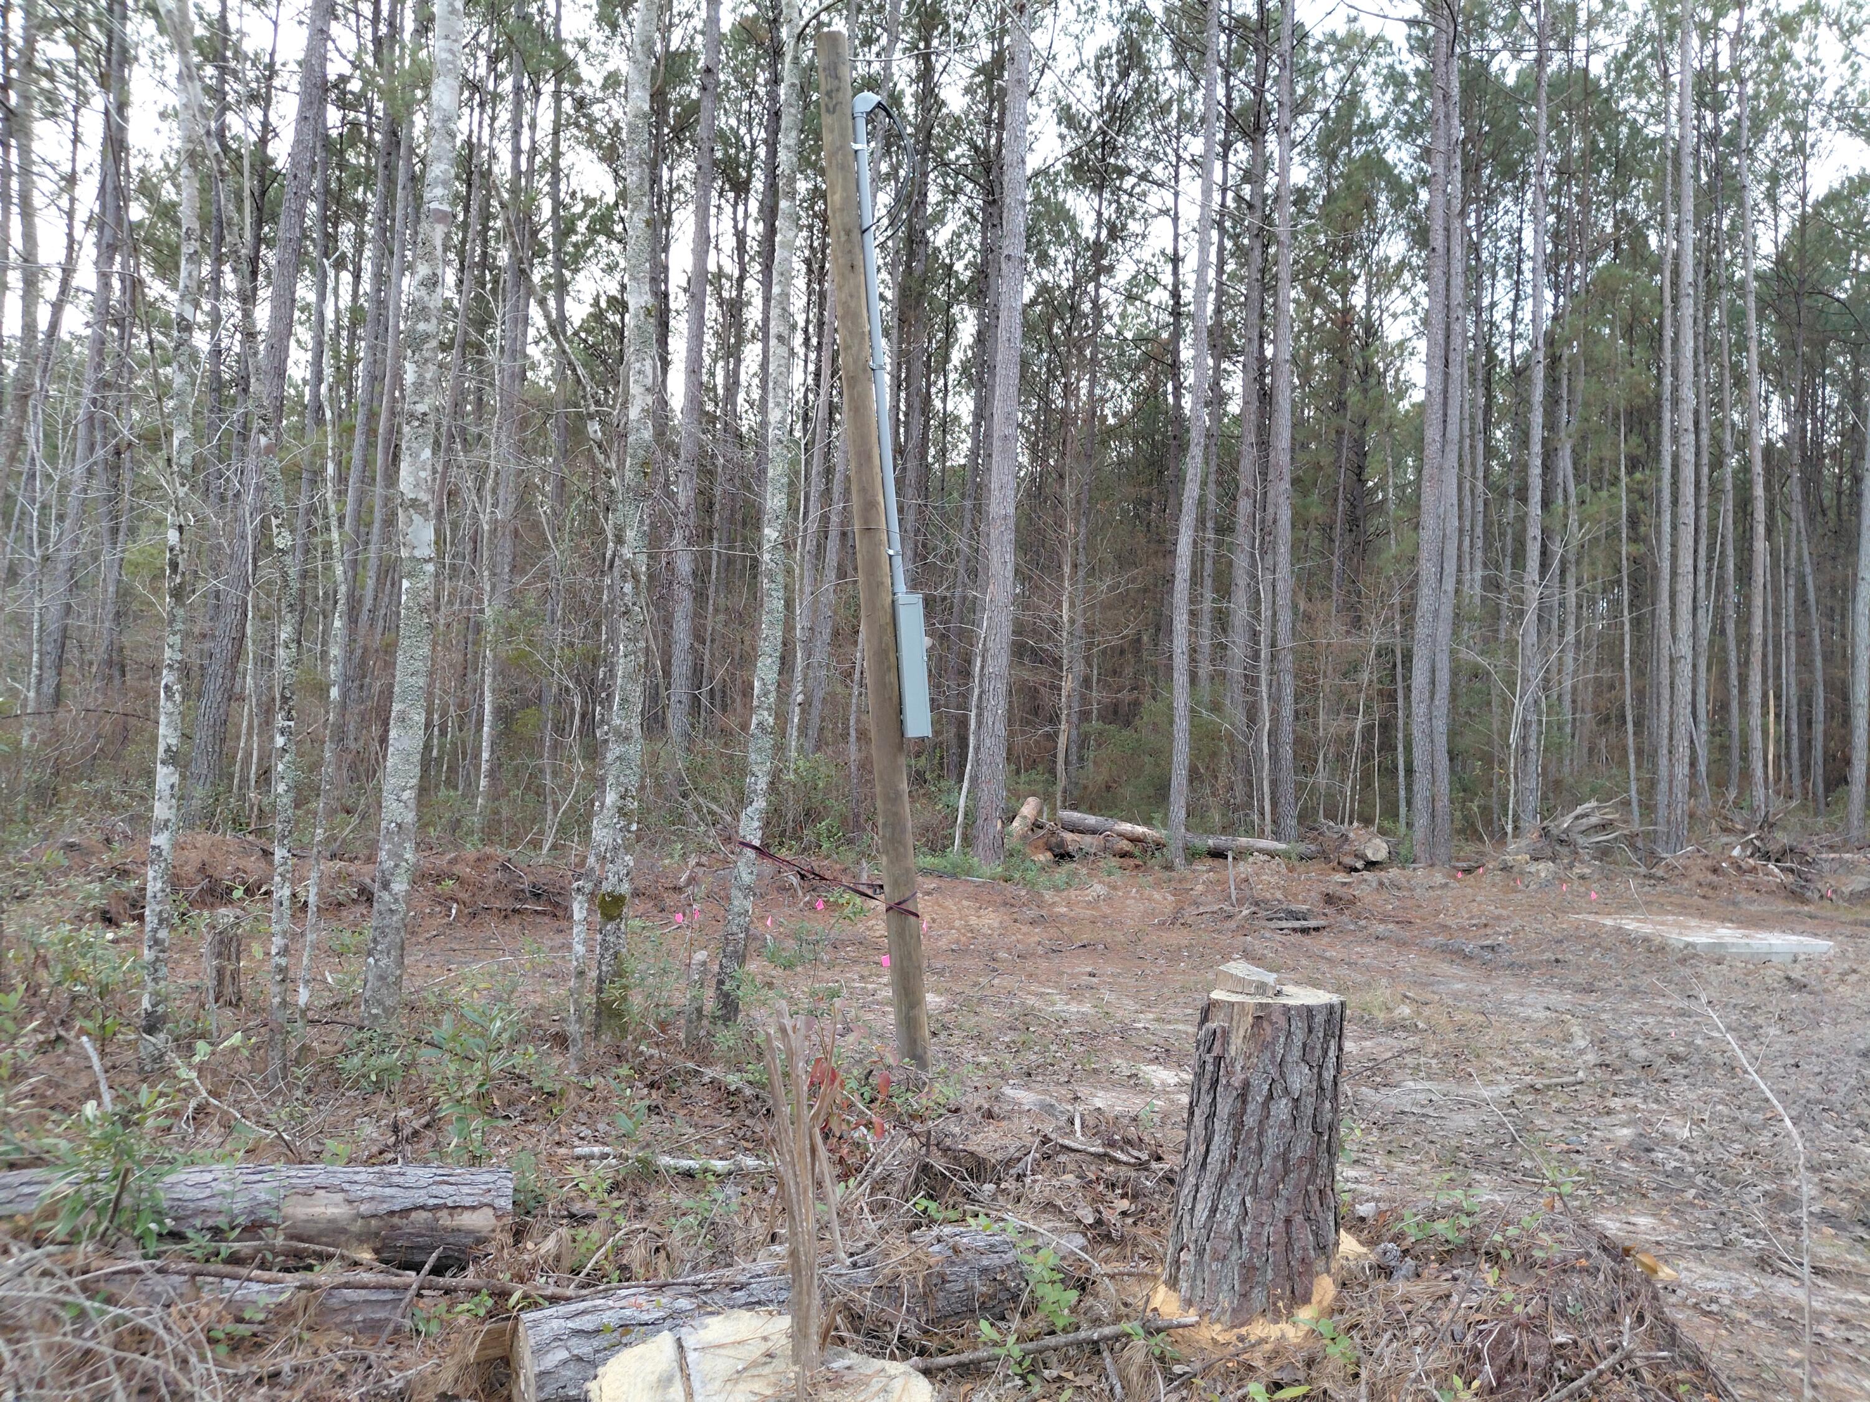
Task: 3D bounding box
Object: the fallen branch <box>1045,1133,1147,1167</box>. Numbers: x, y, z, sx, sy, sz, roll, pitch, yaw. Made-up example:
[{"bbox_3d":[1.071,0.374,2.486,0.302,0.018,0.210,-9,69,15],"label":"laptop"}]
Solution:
[{"bbox_3d":[0.603,1.674,5.025,0.384,0.050,0.070,5,-1,23],"label":"fallen branch"}]

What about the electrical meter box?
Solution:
[{"bbox_3d":[-0.113,-0.174,6.720,0.130,0.710,0.340,-3,-3,-9],"label":"electrical meter box"}]

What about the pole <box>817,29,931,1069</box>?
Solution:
[{"bbox_3d":[-0.317,-0.810,6.775,0.160,5.234,0.160,-5,-3,0],"label":"pole"}]

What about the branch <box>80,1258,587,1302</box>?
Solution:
[{"bbox_3d":[-1.581,1.516,3.550,1.344,0.060,0.075,0,-3,6],"label":"branch"}]

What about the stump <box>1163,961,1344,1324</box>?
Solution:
[{"bbox_3d":[0.859,1.175,3.650,0.420,0.860,0.420,3,-3,0],"label":"stump"}]

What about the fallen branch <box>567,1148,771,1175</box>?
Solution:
[{"bbox_3d":[-0.968,1.672,4.900,0.753,0.050,0.060,0,-3,8],"label":"fallen branch"}]

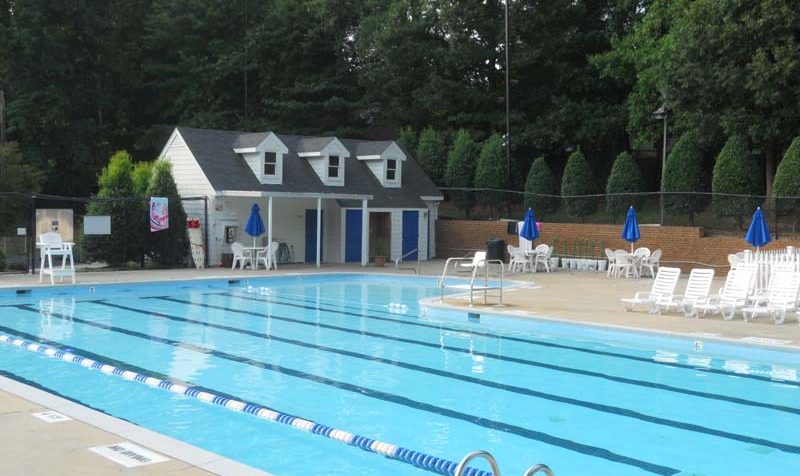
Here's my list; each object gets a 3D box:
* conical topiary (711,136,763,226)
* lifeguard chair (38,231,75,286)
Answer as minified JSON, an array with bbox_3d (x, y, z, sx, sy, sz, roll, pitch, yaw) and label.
[{"bbox_3d":[12.171,-2.052,34.114,1.839,3.348,1.839,-1,2,-43],"label":"conical topiary"},{"bbox_3d":[-8.905,0.532,24.600,0.720,1.330,0.900,0,2,-37],"label":"lifeguard chair"}]

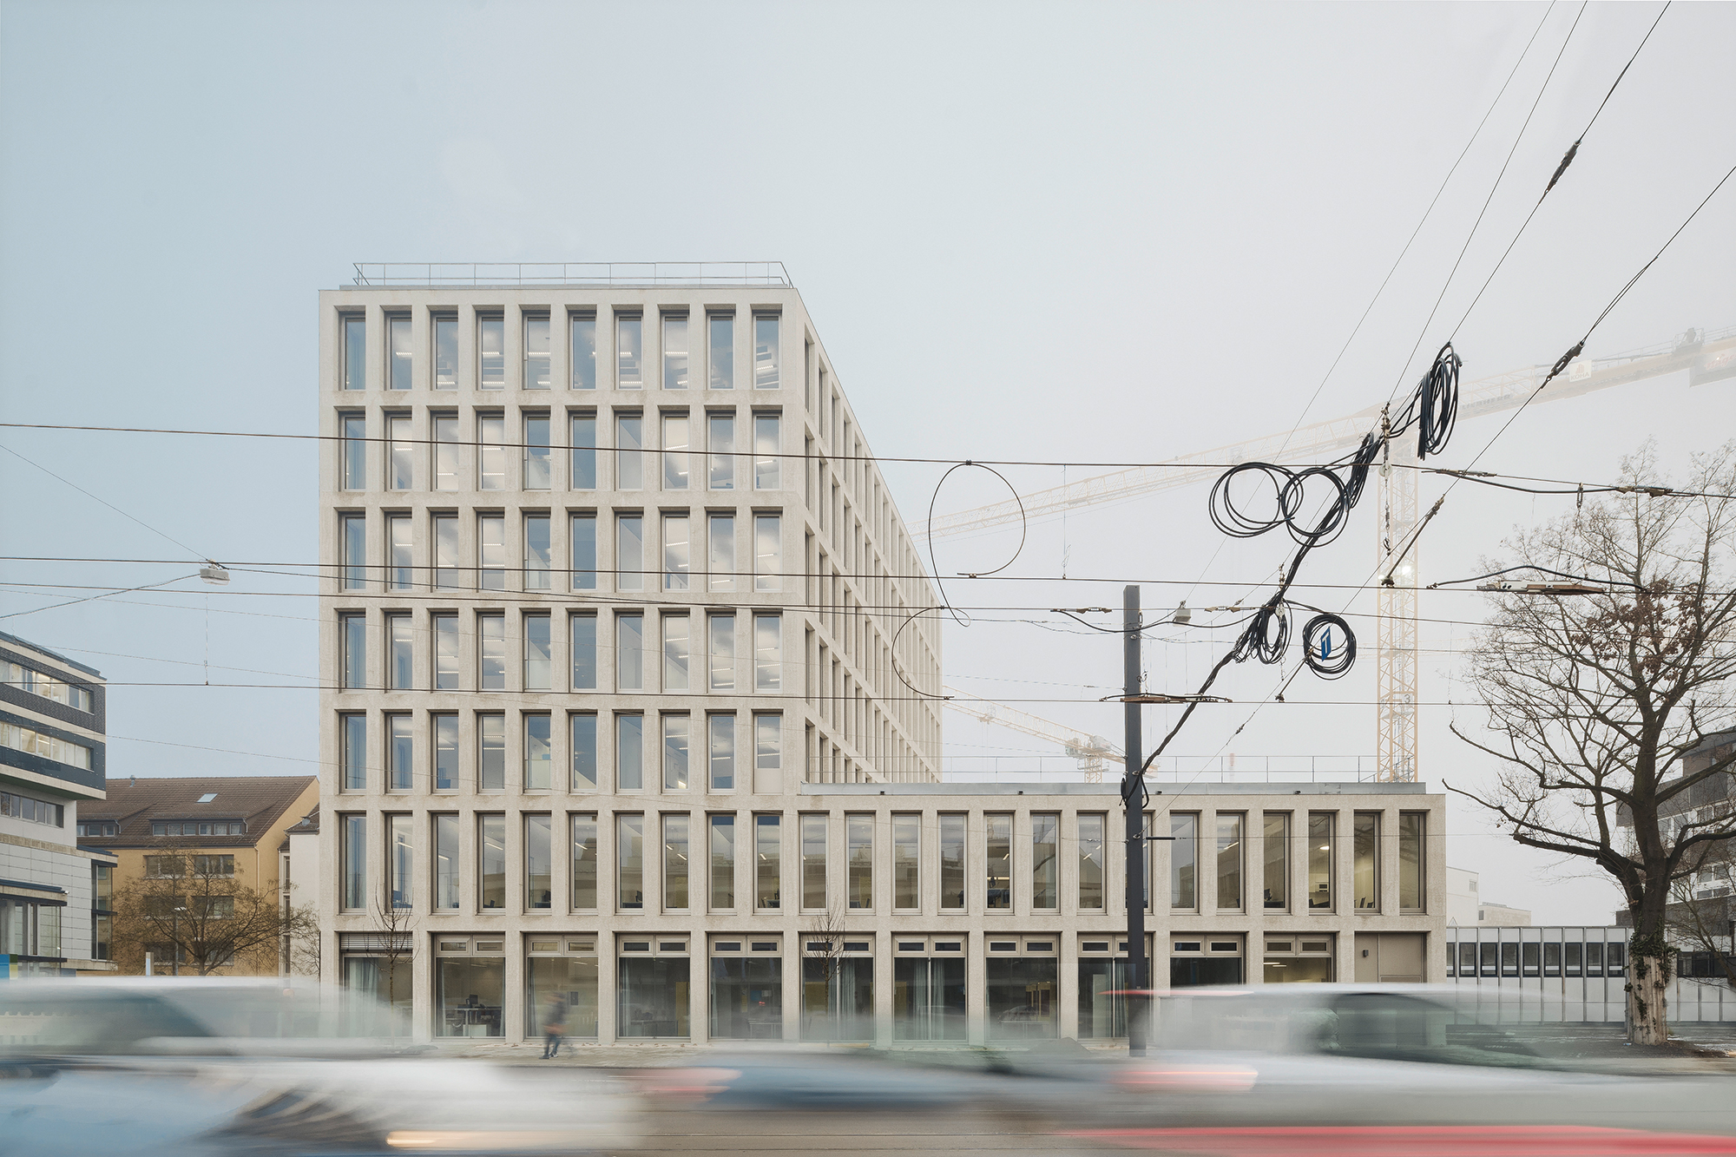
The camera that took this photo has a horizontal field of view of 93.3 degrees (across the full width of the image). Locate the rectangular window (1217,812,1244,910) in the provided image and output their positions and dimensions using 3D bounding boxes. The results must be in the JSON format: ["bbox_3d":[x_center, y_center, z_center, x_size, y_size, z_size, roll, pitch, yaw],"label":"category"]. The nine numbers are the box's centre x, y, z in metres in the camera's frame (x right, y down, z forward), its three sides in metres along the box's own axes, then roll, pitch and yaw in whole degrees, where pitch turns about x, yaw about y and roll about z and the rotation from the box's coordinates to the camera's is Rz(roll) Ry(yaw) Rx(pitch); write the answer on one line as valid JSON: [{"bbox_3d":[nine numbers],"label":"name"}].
[{"bbox_3d":[12.307,9.709,28.000,1.000,3.290,0.150,0,0,0],"label":"rectangular window"}]

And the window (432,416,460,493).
[{"bbox_3d":[-14.709,-4.315,28.586,0.993,2.673,0.150,0,0,0],"label":"window"}]

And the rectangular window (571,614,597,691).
[{"bbox_3d":[-10.028,2.616,29.000,0.912,2.735,0.200,0,0,0],"label":"rectangular window"}]

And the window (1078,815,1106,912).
[{"bbox_3d":[7.394,9.431,27.200,0.940,3.220,0.150,0,0,0],"label":"window"}]

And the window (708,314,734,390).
[{"bbox_3d":[-4.993,-7.726,28.000,0.904,2.618,0.200,0,0,0],"label":"window"}]

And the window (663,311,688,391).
[{"bbox_3d":[-6.813,-8.016,29.000,0.912,2.687,0.200,0,0,0],"label":"window"}]

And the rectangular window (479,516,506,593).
[{"bbox_3d":[-13.291,-0.912,29.000,1.008,2.687,0.200,0,0,0],"label":"rectangular window"}]

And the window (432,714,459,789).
[{"bbox_3d":[-14.001,5.807,27.200,0.940,2.600,0.150,0,0,0],"label":"window"}]

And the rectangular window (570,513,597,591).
[{"bbox_3d":[-9.666,-0.887,28.000,1.000,2.674,0.150,0,0,0],"label":"rectangular window"}]

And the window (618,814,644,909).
[{"bbox_3d":[-8.045,9.639,28.000,1.000,3.244,0.150,0,0,0],"label":"window"}]

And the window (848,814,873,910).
[{"bbox_3d":[-0.252,9.605,27.700,0.825,3.255,0.200,0,0,0],"label":"window"}]

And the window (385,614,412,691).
[{"bbox_3d":[-15.967,2.542,28.000,1.000,2.674,0.150,0,0,0],"label":"window"}]

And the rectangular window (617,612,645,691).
[{"bbox_3d":[-8.109,2.537,28.000,0.927,2.664,0.200,0,0,0],"label":"rectangular window"}]

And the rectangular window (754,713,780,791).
[{"bbox_3d":[-3.538,6.122,28.900,0.970,2.726,0.150,0,0,0],"label":"rectangular window"}]

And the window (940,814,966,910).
[{"bbox_3d":[3.023,10.055,29.000,0.912,3.407,0.200,0,0,0],"label":"window"}]

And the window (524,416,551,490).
[{"bbox_3d":[-11.241,-4.270,28.000,1.000,2.581,0.150,0,0,0],"label":"window"}]

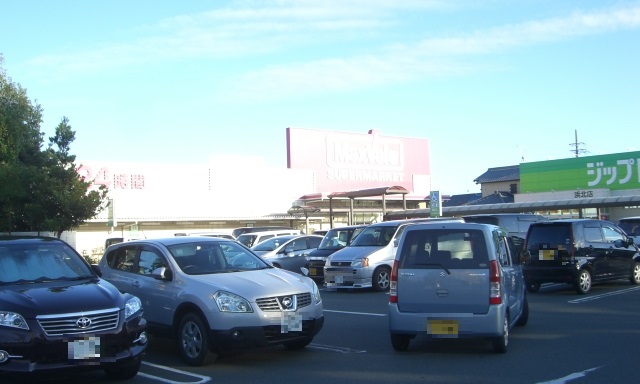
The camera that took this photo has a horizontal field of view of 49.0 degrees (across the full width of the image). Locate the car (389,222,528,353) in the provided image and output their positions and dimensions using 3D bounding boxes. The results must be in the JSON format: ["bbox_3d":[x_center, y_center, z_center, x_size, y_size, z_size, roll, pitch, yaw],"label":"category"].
[{"bbox_3d":[2.113,1.258,10.158,1.475,1.645,3.395,-4,-3,21],"label":"car"}]

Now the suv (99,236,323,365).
[{"bbox_3d":[-1.702,1.440,10.263,1.780,1.615,4.315,0,-4,-38],"label":"suv"}]

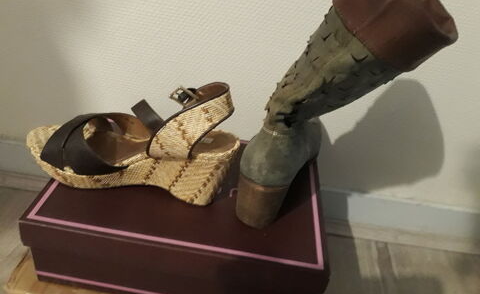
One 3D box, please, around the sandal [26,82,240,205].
[{"bbox_3d":[-0.123,-0.021,0.418,0.251,0.131,0.090,11,34,2],"label":"sandal"}]

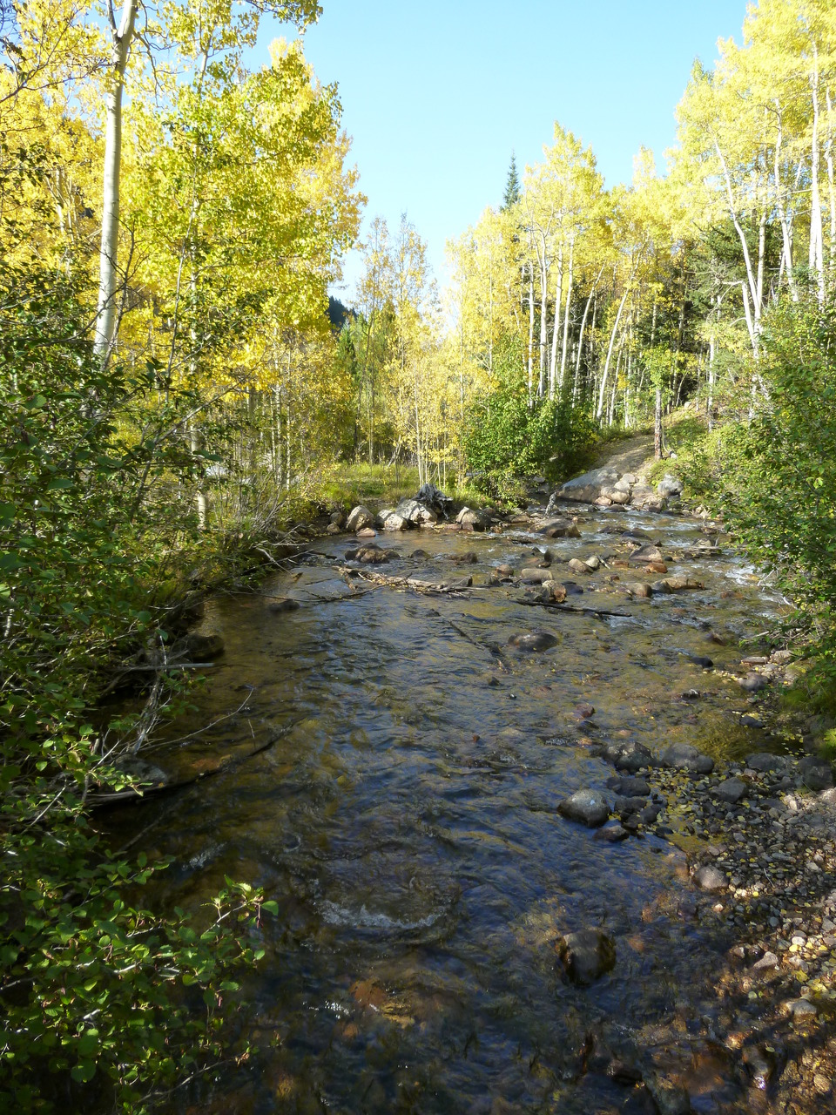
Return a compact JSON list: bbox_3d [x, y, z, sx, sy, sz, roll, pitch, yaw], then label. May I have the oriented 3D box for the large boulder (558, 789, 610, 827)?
[{"bbox_3d":[1.195,1.823,5.800,0.380,0.250,0.320,0,5,0],"label":"large boulder"}]

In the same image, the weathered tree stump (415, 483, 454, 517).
[{"bbox_3d":[0.404,-1.420,20.200,0.960,0.840,0.800,0,8,0],"label":"weathered tree stump"}]

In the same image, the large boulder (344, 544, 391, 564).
[{"bbox_3d":[-1.051,-0.054,16.600,0.930,0.420,0.650,0,8,0],"label":"large boulder"}]

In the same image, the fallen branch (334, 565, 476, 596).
[{"bbox_3d":[-0.288,0.408,14.600,3.000,0.320,0.550,5,9,33],"label":"fallen branch"}]

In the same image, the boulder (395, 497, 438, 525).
[{"bbox_3d":[-0.044,-1.548,27.000,1.380,0.950,1.100,0,5,0],"label":"boulder"}]

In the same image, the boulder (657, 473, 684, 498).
[{"bbox_3d":[8.832,-2.517,28.200,0.900,0.850,0.800,0,8,0],"label":"boulder"}]

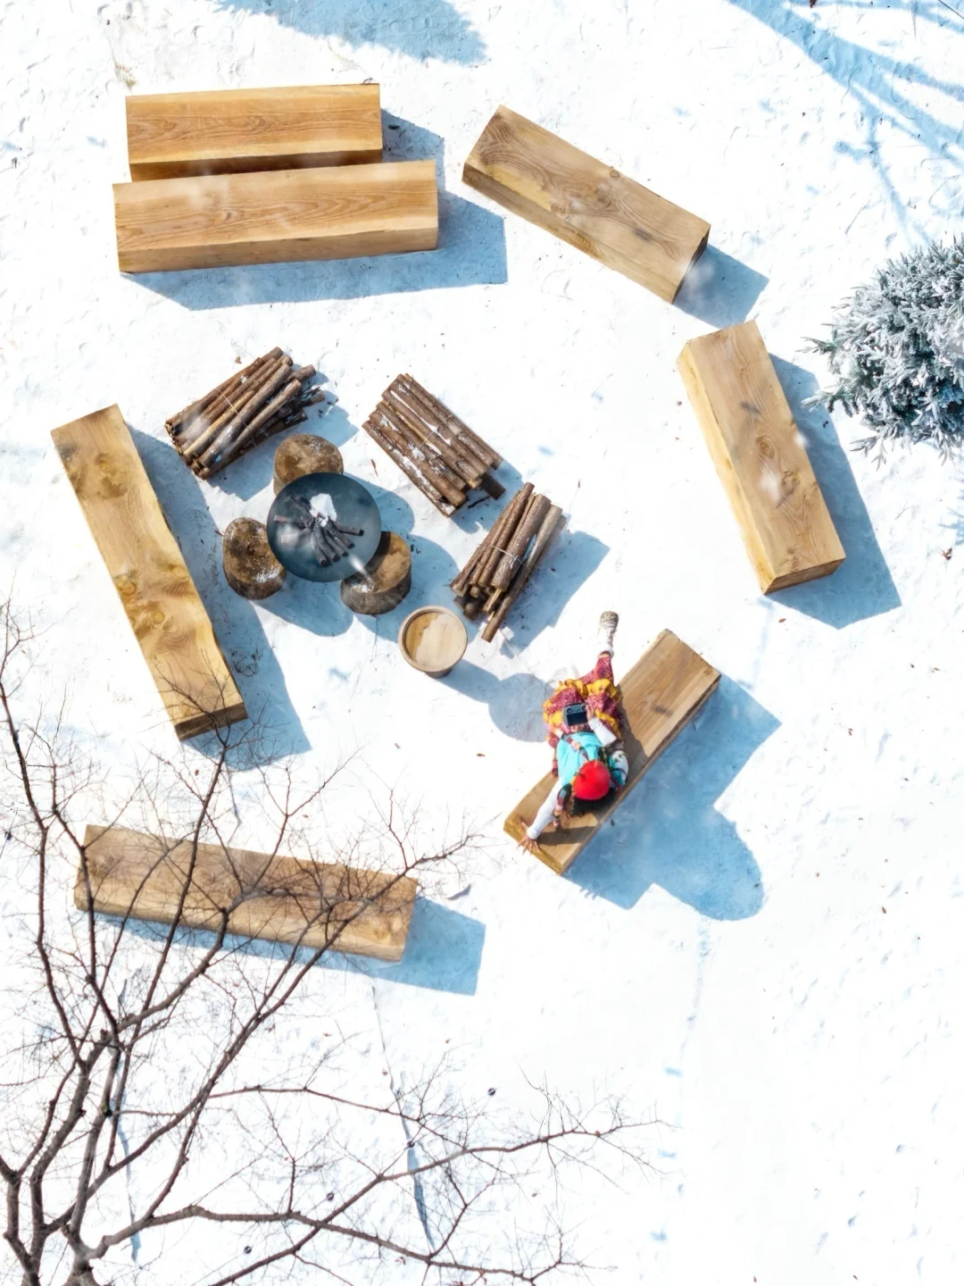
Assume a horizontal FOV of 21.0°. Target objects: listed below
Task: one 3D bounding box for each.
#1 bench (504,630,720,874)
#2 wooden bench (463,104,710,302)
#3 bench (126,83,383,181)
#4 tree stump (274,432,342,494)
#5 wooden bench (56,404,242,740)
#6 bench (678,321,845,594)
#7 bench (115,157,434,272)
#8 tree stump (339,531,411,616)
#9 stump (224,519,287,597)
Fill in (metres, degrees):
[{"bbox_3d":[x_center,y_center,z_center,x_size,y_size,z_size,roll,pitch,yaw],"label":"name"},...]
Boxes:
[{"bbox_3d":[0.901,0.756,17.924,0.494,0.366,1.736,39,76,7],"label":"bench"},{"bbox_3d":[0.771,-3.201,18.988,1.794,0.348,0.533,31,75,5],"label":"wooden bench"},{"bbox_3d":[-1.646,-3.702,18.952,1.831,0.372,0.527,-4,75,-5],"label":"bench"},{"bbox_3d":[-1.216,-1.169,18.288,0.486,0.396,0.486,1,75,-3],"label":"tree stump"},{"bbox_3d":[-2.319,-0.491,18.052,0.490,0.361,2.311,-22,78,-9],"label":"wooden bench"},{"bbox_3d":[1.992,-1.331,18.547,0.507,0.383,1.860,-17,77,-8],"label":"bench"},{"bbox_3d":[-1.478,-3.077,18.786,2.304,0.391,0.515,-5,75,-5],"label":"bench"},{"bbox_3d":[-0.744,-0.511,18.133,0.482,0.414,0.482,1,75,-3],"label":"tree stump"},{"bbox_3d":[-1.574,-0.585,18.117,0.454,0.378,0.479,1,75,-3],"label":"stump"}]

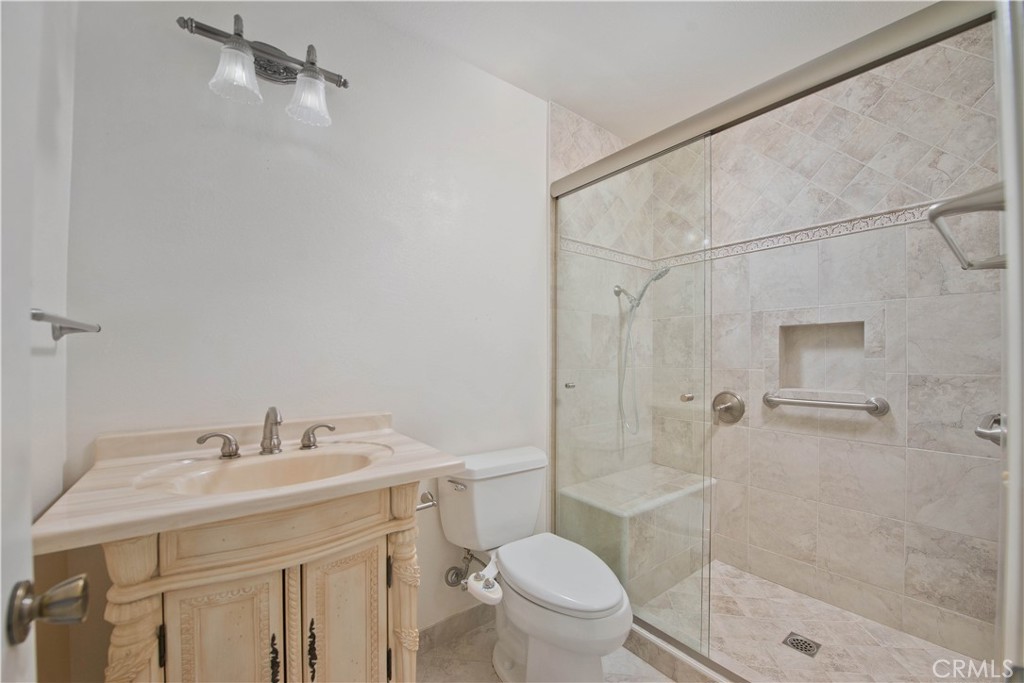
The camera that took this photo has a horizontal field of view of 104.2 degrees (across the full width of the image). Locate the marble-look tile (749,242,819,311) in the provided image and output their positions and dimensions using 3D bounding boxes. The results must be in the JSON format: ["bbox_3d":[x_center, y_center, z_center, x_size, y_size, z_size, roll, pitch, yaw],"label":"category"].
[{"bbox_3d":[1.368,-0.320,2.014,0.010,0.306,0.303,1,-1,-43],"label":"marble-look tile"}]

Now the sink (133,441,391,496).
[{"bbox_3d":[-0.615,0.393,1.055,0.555,0.145,0.355,1,-1,-37],"label":"sink"}]

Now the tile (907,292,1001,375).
[{"bbox_3d":[1.756,-0.024,1.588,0.010,0.308,0.255,1,-1,-43],"label":"tile"}]

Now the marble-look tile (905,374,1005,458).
[{"bbox_3d":[1.754,0.291,1.586,0.010,0.308,0.255,1,-1,-43],"label":"marble-look tile"}]

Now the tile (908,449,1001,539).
[{"bbox_3d":[1.749,0.603,1.586,0.010,0.306,0.255,1,-1,-43],"label":"tile"}]

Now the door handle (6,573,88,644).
[{"bbox_3d":[-0.511,0.289,0.443,0.057,0.067,0.067,1,-1,-41],"label":"door handle"}]

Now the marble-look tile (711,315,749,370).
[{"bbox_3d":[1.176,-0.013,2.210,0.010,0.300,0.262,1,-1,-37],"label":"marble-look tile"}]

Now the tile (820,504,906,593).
[{"bbox_3d":[1.557,0.918,1.789,0.010,0.305,0.303,1,-1,-43],"label":"tile"}]

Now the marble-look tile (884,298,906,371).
[{"bbox_3d":[1.647,-0.019,1.707,0.010,0.308,0.063,1,-1,-43],"label":"marble-look tile"}]

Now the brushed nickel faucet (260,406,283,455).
[{"bbox_3d":[-0.680,0.259,1.139,0.055,0.135,0.140,1,-1,-37],"label":"brushed nickel faucet"}]

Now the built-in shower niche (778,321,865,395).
[{"bbox_3d":[1.468,0.079,1.883,0.088,0.317,0.322,1,-1,-37],"label":"built-in shower niche"}]

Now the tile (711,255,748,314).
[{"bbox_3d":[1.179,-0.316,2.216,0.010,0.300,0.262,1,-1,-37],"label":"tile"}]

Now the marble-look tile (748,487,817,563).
[{"bbox_3d":[1.357,0.923,2.007,0.010,0.305,0.303,1,-1,-43],"label":"marble-look tile"}]

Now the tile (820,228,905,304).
[{"bbox_3d":[1.530,-0.321,1.752,0.010,0.300,0.298,1,-1,-37],"label":"tile"}]

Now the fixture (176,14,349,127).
[{"bbox_3d":[-0.734,-0.833,1.229,0.450,0.232,0.165,1,-1,-37],"label":"fixture"}]

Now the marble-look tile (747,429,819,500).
[{"bbox_3d":[1.361,0.615,2.006,0.010,0.306,0.303,1,-1,-43],"label":"marble-look tile"}]

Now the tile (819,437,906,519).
[{"bbox_3d":[1.521,0.587,1.734,0.010,0.300,0.298,1,-1,-37],"label":"tile"}]

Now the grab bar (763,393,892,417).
[{"bbox_3d":[1.407,0.285,1.824,0.074,0.076,0.475,1,-1,-37],"label":"grab bar"}]

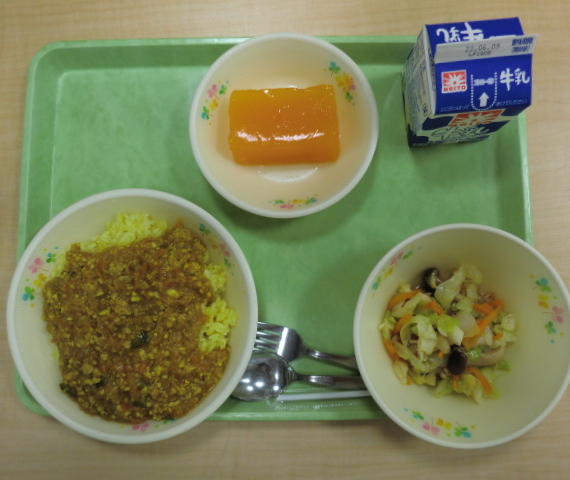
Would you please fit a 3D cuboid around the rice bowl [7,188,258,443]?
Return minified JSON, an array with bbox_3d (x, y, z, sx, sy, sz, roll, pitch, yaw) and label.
[{"bbox_3d":[-0.092,0.047,0.318,0.152,0.057,0.152,0,85,1],"label":"rice bowl"}]

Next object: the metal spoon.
[{"bbox_3d":[0.037,0.096,0.329,0.172,0.020,0.036,2,85,1],"label":"metal spoon"}]

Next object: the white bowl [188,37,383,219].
[{"bbox_3d":[0.000,-0.074,0.336,0.125,0.041,0.125,0,85,1],"label":"white bowl"}]

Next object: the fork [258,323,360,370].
[{"bbox_3d":[0.035,0.080,0.332,0.175,0.018,0.025,11,85,2],"label":"fork"}]

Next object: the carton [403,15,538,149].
[{"bbox_3d":[0.117,-0.104,0.313,0.057,0.087,0.057,-6,84,1],"label":"carton"}]

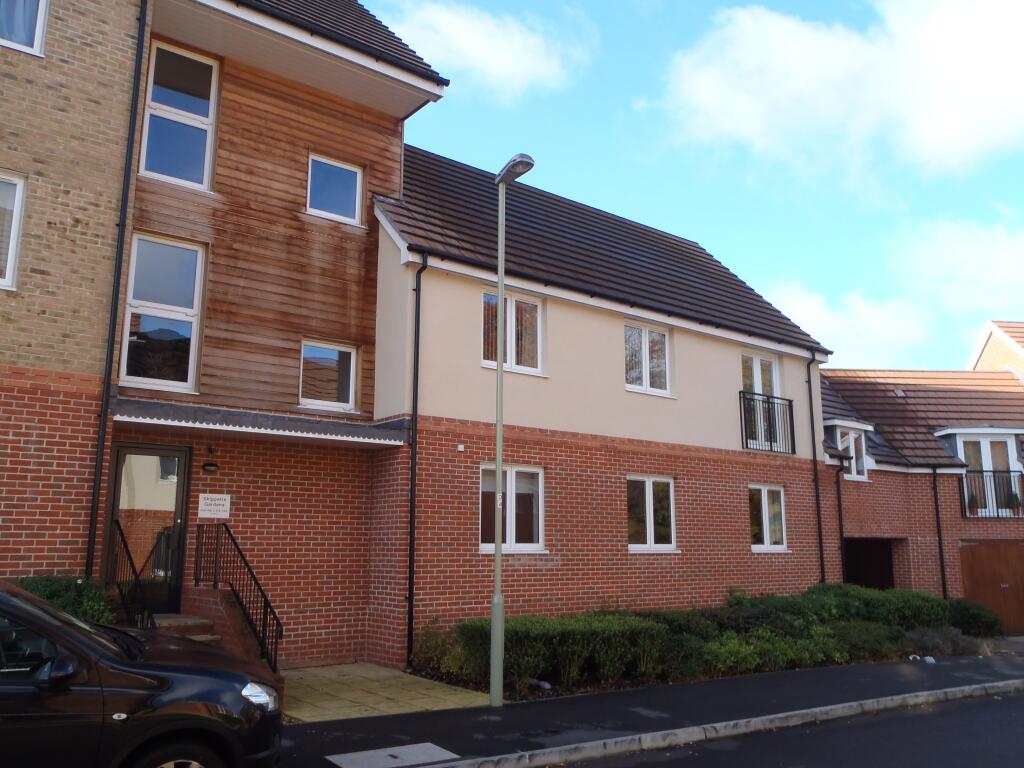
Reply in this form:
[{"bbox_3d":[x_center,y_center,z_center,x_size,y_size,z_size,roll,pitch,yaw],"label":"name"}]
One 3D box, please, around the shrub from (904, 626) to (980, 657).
[{"bbox_3d":[7.637,4.575,14.746,1.250,0.451,1.000,9,-14,-37],"label":"shrub"}]

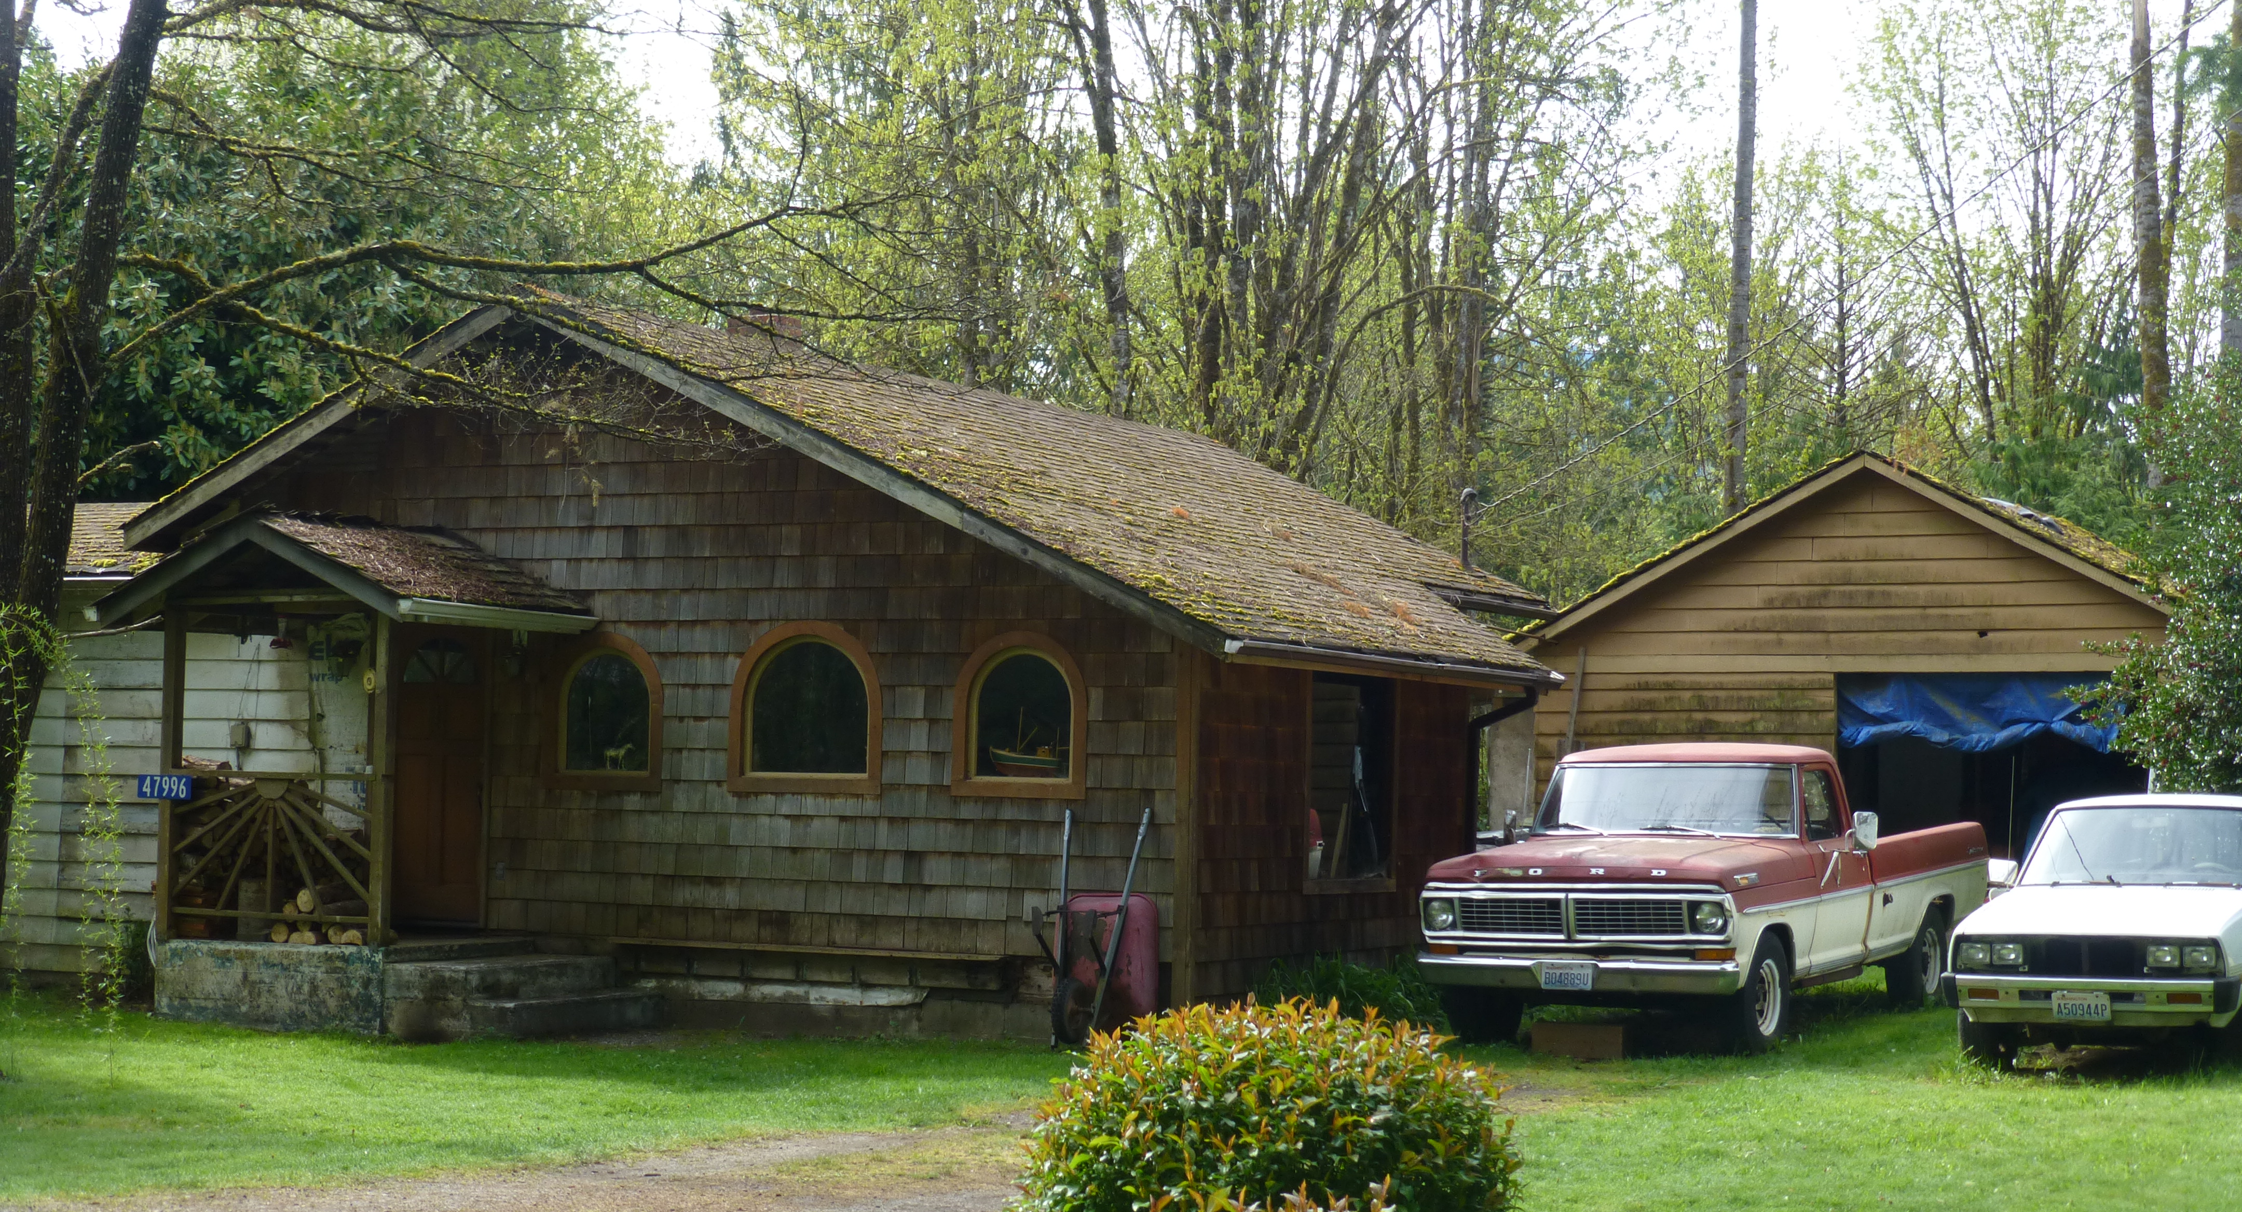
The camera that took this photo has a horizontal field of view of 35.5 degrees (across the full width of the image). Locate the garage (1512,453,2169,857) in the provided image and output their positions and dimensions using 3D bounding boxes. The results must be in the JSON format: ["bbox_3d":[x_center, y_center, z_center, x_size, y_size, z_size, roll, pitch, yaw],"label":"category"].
[{"bbox_3d":[8.039,0.980,34.135,6.300,4.350,7.400,0,-3,27],"label":"garage"}]

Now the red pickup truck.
[{"bbox_3d":[3.853,1.761,22.233,2.020,1.770,5.280,-1,-1,29],"label":"red pickup truck"}]

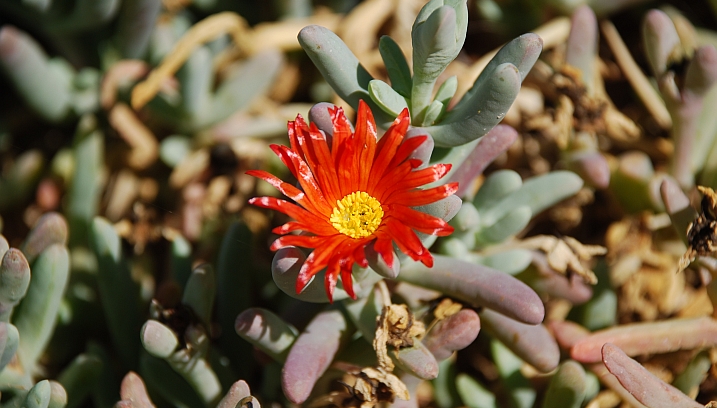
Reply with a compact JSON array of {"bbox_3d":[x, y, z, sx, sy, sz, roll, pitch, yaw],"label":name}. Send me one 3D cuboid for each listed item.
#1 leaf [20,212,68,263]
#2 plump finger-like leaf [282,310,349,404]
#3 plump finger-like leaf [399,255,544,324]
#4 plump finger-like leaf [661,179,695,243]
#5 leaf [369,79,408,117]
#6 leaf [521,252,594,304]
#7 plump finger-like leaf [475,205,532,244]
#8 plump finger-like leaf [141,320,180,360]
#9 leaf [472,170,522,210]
[{"bbox_3d":[-0.062,0.011,0.796,0.006,0.022,0.005,13,27,-4],"label":"leaf"},{"bbox_3d":[-0.007,0.028,0.765,0.008,0.007,0.023,25,58,0],"label":"plump finger-like leaf"},{"bbox_3d":[0.020,0.016,0.768,0.033,0.007,0.008,19,89,11],"label":"plump finger-like leaf"},{"bbox_3d":[0.063,0.002,0.795,0.005,0.018,0.004,-20,33,4],"label":"plump finger-like leaf"},{"bbox_3d":[0.006,-0.019,0.758,0.004,0.012,0.003,-46,30,1],"label":"leaf"},{"bbox_3d":[0.041,0.016,0.829,0.014,0.006,0.006,25,90,25],"label":"leaf"},{"bbox_3d":[0.029,0.004,0.825,0.006,0.014,0.006,59,35,1],"label":"plump finger-like leaf"},{"bbox_3d":[-0.040,0.027,0.804,0.007,0.010,0.007,-43,45,-3],"label":"plump finger-like leaf"},{"bbox_3d":[0.028,-0.002,0.824,0.007,0.016,0.007,41,49,1],"label":"leaf"}]

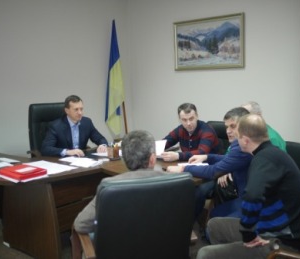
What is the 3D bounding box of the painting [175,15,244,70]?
[{"bbox_3d":[0.649,-0.976,4.552,0.956,0.571,0.040,6,11,42],"label":"painting"}]

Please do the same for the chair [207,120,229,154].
[{"bbox_3d":[0.566,0.442,3.483,0.600,1.000,0.650,6,11,42],"label":"chair"}]

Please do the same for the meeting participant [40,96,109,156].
[{"bbox_3d":[-0.568,0.346,3.514,0.620,1.260,0.820,-10,12,-44],"label":"meeting participant"}]

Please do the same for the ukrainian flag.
[{"bbox_3d":[-0.437,-0.628,4.900,0.260,1.410,0.200,-2,8,-3],"label":"ukrainian flag"}]

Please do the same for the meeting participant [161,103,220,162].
[{"bbox_3d":[0.393,0.367,3.350,0.560,1.200,0.800,5,11,38],"label":"meeting participant"}]

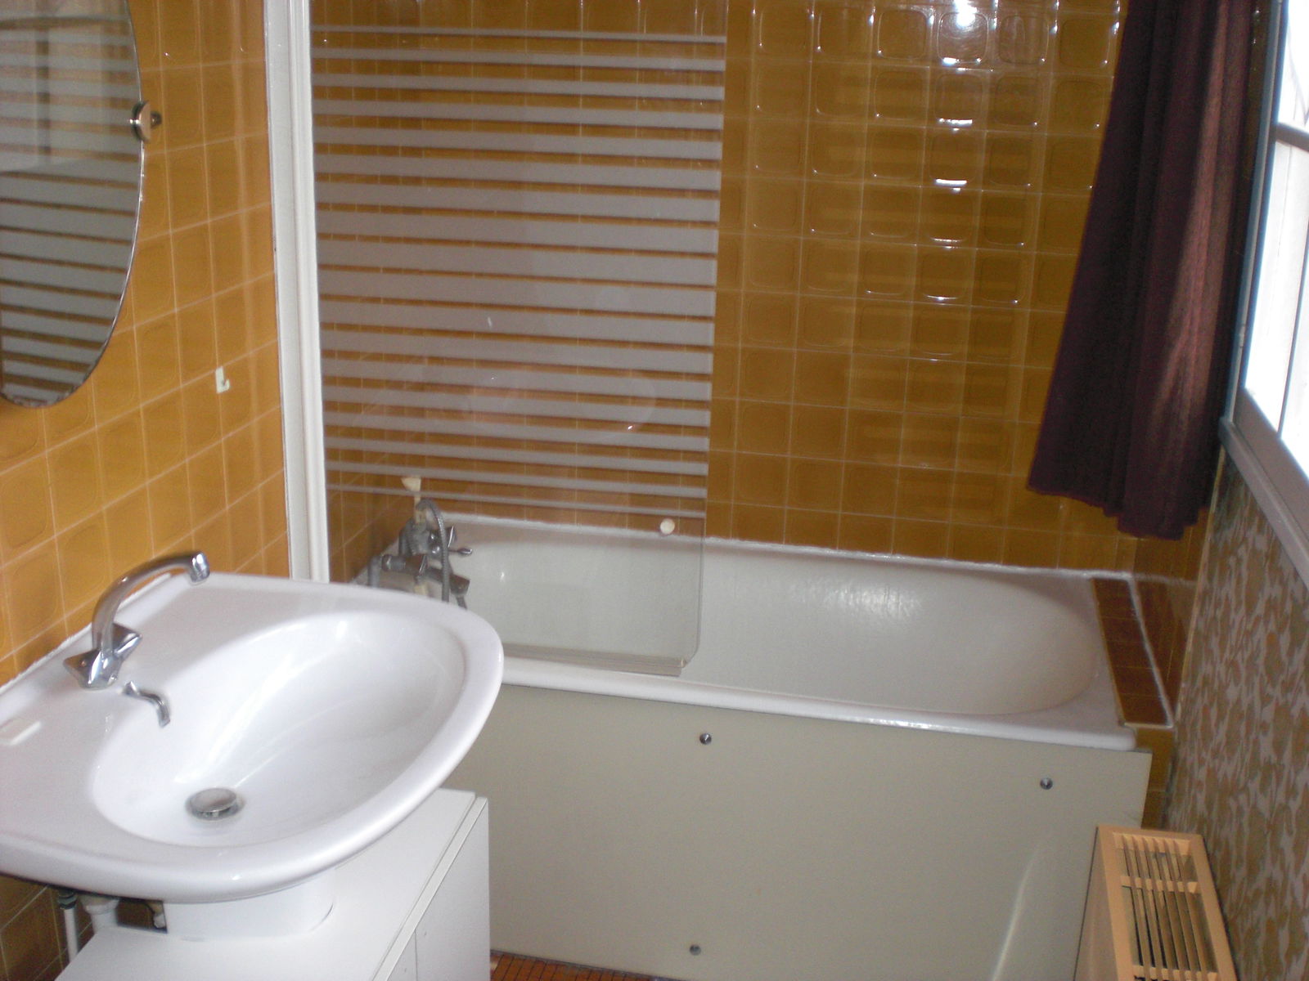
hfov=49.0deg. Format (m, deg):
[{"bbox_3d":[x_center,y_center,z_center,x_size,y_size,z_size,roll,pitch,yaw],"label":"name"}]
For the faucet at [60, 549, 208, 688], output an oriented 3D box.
[{"bbox_3d":[-0.608,0.153,1.706,0.176,0.179,0.134,5,19,10],"label":"faucet"}]

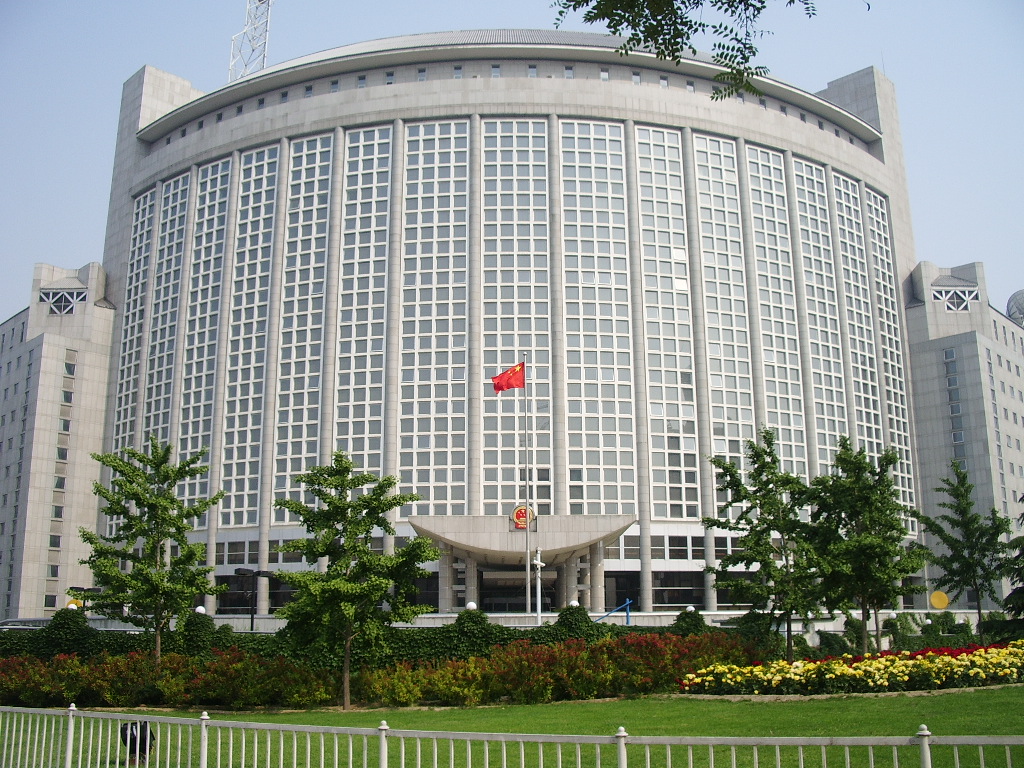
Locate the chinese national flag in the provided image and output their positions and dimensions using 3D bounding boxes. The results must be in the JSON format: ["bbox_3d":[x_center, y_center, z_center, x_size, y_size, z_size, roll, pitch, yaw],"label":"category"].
[{"bbox_3d":[-0.209,-0.456,72.001,2.500,2.150,0.700,0,-14,0],"label":"chinese national flag"}]

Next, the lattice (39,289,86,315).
[{"bbox_3d":[-59.410,-10.823,137.001,6.300,3.690,0.600,-1,-14,2],"label":"lattice"}]

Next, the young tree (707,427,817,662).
[{"bbox_3d":[6.922,4.465,28.523,3.200,6.610,3.000,0,-14,0],"label":"young tree"}]

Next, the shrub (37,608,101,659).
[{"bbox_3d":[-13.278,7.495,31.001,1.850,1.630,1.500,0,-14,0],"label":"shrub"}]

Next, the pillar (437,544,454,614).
[{"bbox_3d":[-5.546,16.276,87.006,1.200,6.040,1.200,0,-14,0],"label":"pillar"}]

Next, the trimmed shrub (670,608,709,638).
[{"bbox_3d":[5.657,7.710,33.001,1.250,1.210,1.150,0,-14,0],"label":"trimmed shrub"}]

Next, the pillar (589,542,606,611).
[{"bbox_3d":[7.184,16.276,87.006,1.200,6.040,1.200,0,-14,0],"label":"pillar"}]

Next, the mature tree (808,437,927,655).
[{"bbox_3d":[10.128,4.718,29.521,3.400,6.440,3.200,0,-14,0],"label":"mature tree"}]

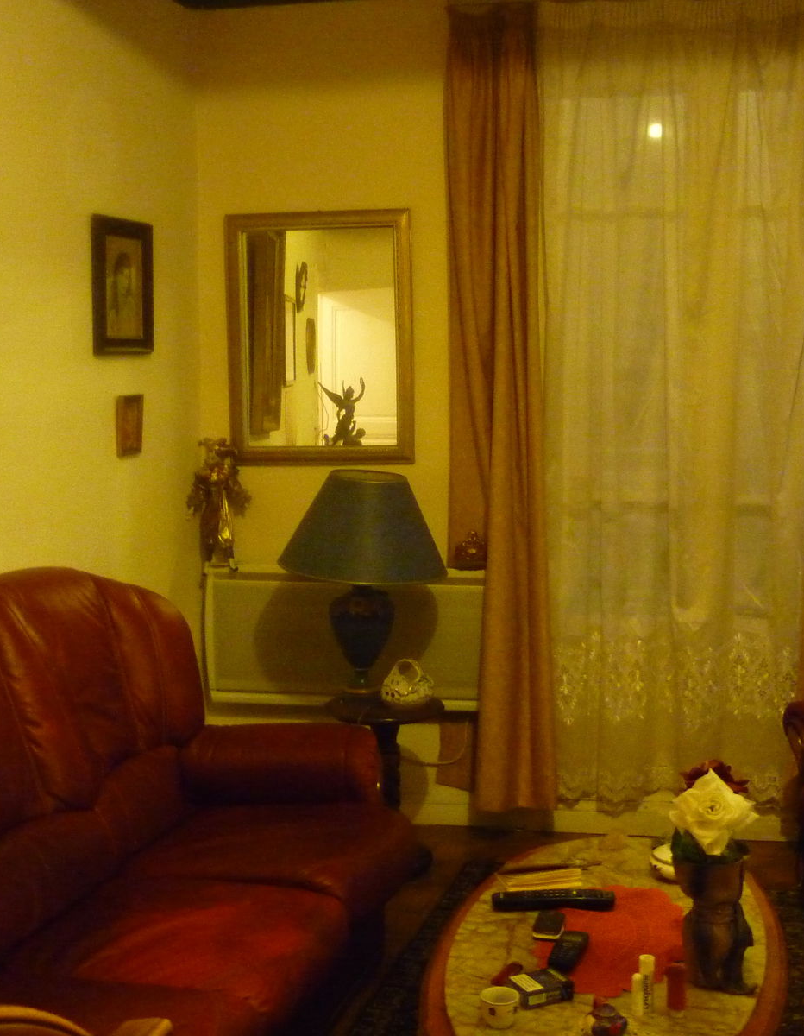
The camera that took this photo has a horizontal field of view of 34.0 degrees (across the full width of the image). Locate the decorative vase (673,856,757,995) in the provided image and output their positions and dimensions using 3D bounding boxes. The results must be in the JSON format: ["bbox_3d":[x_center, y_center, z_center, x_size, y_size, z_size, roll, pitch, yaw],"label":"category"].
[{"bbox_3d":[0.509,0.648,2.141,0.125,0.212,0.105,1,8,17],"label":"decorative vase"}]

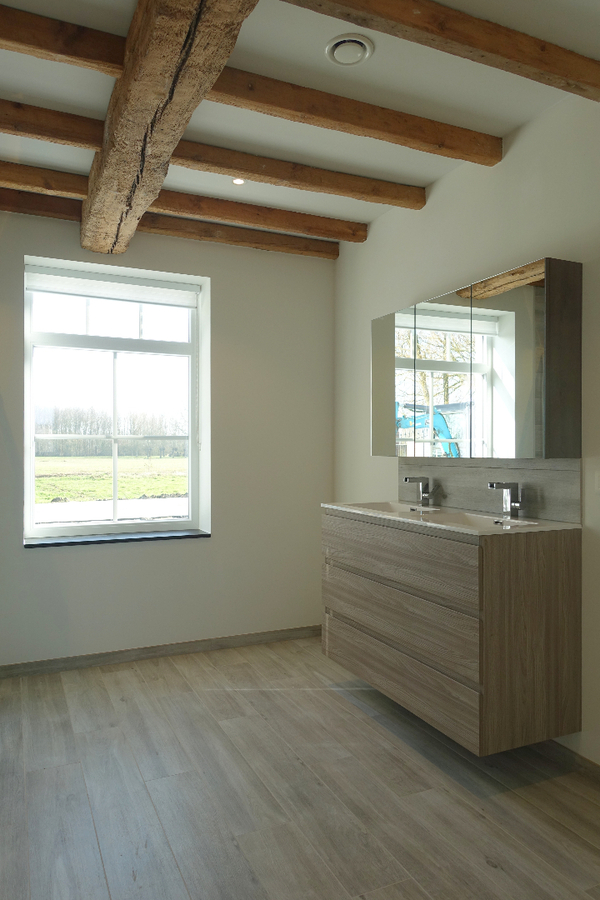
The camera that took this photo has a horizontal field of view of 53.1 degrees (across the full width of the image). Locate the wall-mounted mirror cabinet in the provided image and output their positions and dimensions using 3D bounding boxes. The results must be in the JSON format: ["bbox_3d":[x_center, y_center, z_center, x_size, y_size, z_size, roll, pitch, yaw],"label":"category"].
[{"bbox_3d":[0.752,-0.344,2.848,0.194,0.758,1.223,0,0,-25],"label":"wall-mounted mirror cabinet"}]

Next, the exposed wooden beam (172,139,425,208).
[{"bbox_3d":[0.028,-1.369,3.006,1.376,0.100,0.088,0,0,-23],"label":"exposed wooden beam"}]

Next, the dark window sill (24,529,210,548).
[{"bbox_3d":[-1.092,0.537,3.650,1.064,0.022,0.260,0,0,-25],"label":"dark window sill"}]

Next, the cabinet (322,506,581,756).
[{"bbox_3d":[0.609,0.696,2.767,0.513,0.789,1.200,0,0,-25],"label":"cabinet"}]

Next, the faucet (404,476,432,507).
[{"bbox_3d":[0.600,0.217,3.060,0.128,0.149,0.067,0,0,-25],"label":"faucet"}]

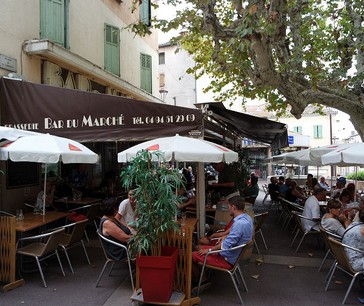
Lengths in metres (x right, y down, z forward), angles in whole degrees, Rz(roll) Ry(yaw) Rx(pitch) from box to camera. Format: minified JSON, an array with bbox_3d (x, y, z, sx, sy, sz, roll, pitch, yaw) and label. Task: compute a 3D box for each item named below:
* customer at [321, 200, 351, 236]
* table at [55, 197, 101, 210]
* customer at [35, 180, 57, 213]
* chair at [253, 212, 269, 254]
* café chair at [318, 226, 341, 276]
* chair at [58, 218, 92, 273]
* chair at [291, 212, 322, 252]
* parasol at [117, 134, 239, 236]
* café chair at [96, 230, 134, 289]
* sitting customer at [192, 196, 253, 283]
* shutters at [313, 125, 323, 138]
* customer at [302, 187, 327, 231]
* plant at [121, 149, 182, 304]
[{"bbox_3d":[2.478,1.272,4.599,0.720,1.200,0.500,-1,-2,10],"label":"customer"},{"bbox_3d":[-2.650,1.655,8.101,0.800,0.740,1.200,-1,-3,13],"label":"table"},{"bbox_3d":[-3.412,1.382,7.658,0.750,1.260,0.500,-1,-2,9],"label":"customer"},{"bbox_3d":[1.369,1.556,6.130,0.580,0.750,0.560,-1,-2,31],"label":"chair"},{"bbox_3d":[2.400,1.488,4.585,0.570,0.740,0.550,0,-3,10],"label":"café chair"},{"bbox_3d":[-1.880,1.509,5.024,0.570,0.740,0.550,-1,-3,13],"label":"chair"},{"bbox_3d":[2.519,1.548,6.100,0.580,0.750,0.560,-1,-2,10],"label":"chair"},{"bbox_3d":[-0.078,0.769,5.270,2.100,2.182,2.100,0,-3,0],"label":"parasol"},{"bbox_3d":[-0.871,1.513,4.481,0.580,0.750,0.560,-1,-2,10],"label":"café chair"},{"bbox_3d":[0.547,1.222,4.121,0.740,1.280,0.520,-1,-2,24],"label":"sitting customer"},{"bbox_3d":[14.297,-2.182,32.139,0.920,1.420,0.070,-1,-3,26],"label":"shutters"},{"bbox_3d":[2.780,1.309,6.085,0.780,1.240,0.500,0,-3,9],"label":"customer"},{"bbox_3d":[-0.365,0.871,3.773,0.700,1.780,0.660,0,-2,-7],"label":"plant"}]

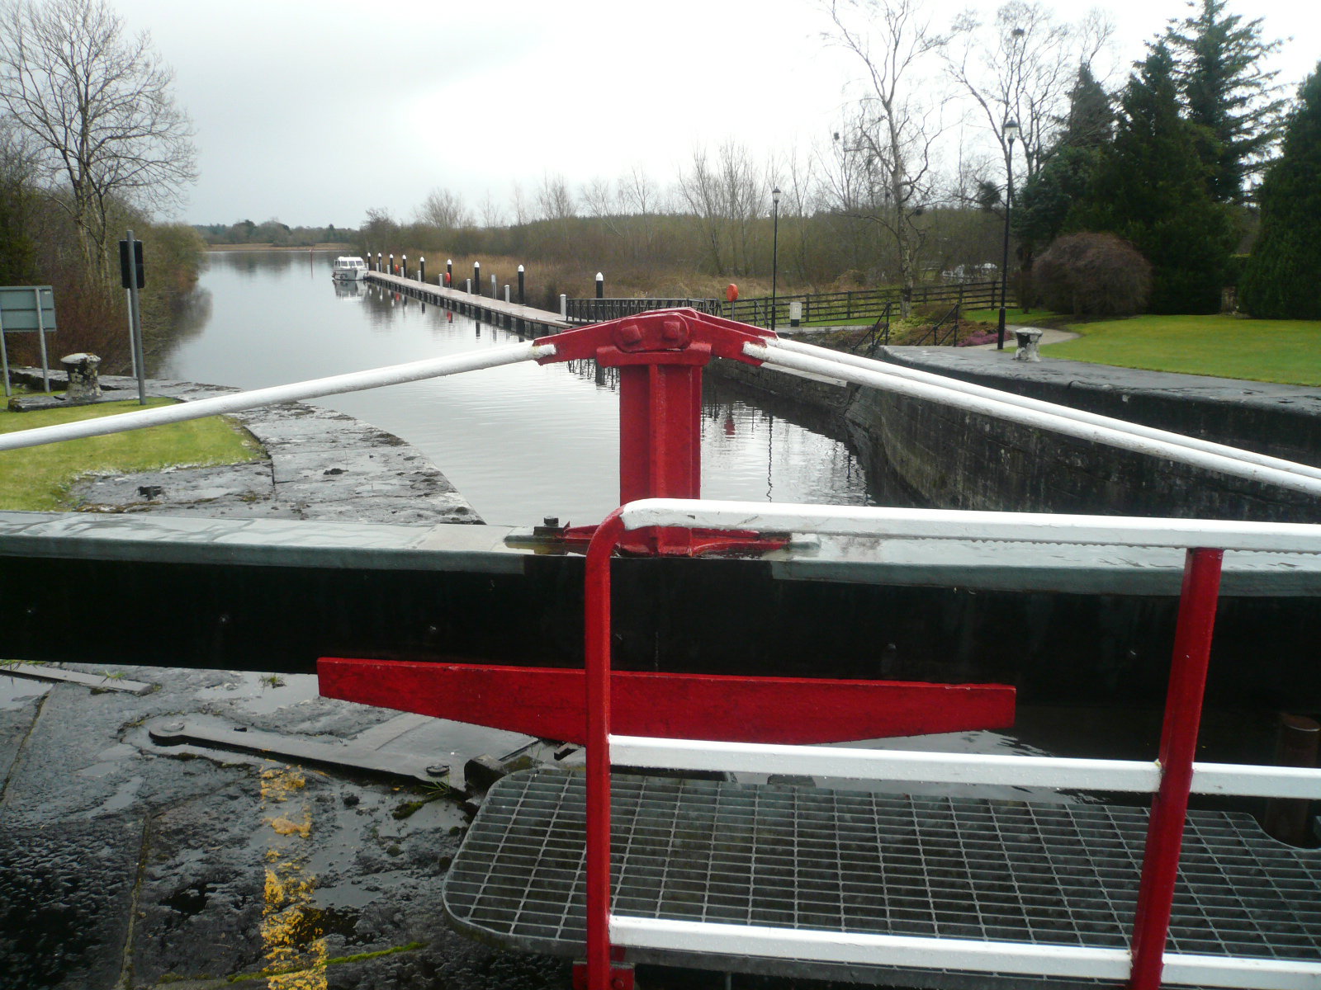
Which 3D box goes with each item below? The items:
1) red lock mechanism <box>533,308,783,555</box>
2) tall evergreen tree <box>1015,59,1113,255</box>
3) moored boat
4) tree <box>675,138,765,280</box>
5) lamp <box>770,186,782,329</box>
[{"bbox_3d":[-0.010,-0.192,3.097,0.690,0.675,0.290,2,13,6],"label":"red lock mechanism"},{"bbox_3d":[14.167,-10.557,37.054,3.700,8.300,3.700,0,13,0],"label":"tall evergreen tree"},{"bbox_3d":[-32.438,-23.749,111.561,2.900,2.500,8.200,-5,14,-21],"label":"moored boat"},{"bbox_3d":[4.514,-20.621,77.334,6.500,9.460,6.000,0,13,0],"label":"tree"},{"bbox_3d":[3.672,-7.509,34.183,0.360,4.550,0.360,0,13,0],"label":"lamp"}]

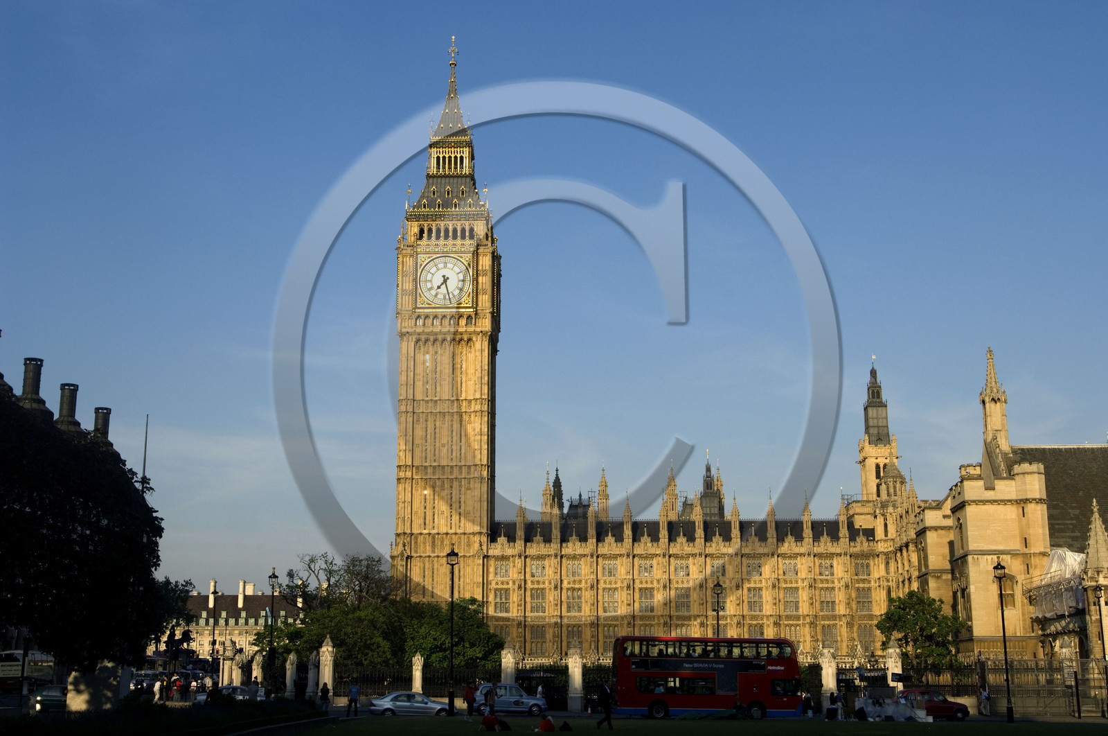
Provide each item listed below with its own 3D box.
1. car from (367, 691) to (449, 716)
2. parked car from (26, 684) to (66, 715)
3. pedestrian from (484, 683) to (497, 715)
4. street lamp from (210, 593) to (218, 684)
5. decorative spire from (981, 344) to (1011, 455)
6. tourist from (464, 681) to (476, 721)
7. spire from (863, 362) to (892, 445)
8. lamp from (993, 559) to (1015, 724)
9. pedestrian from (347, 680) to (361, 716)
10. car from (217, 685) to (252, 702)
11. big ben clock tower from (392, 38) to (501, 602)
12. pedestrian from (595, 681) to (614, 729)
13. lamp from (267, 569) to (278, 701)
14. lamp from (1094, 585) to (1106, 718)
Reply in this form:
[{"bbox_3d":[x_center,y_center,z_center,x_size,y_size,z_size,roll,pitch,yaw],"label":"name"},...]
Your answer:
[{"bbox_3d":[-7.140,17.270,65.934,4.530,1.430,1.750,-1,-12,2],"label":"car"},{"bbox_3d":[-24.850,17.148,66.754,4.200,1.470,1.700,9,-16,-34],"label":"parked car"},{"bbox_3d":[-2.651,14.146,54.536,0.550,1.730,0.520,1,-12,-5],"label":"pedestrian"},{"bbox_3d":[-28.879,22.814,109.676,0.580,8.090,0.580,-1,-12,2],"label":"street lamp"},{"bbox_3d":[46.652,3.408,137.105,2.700,11.800,2.700,-1,-13,4],"label":"decorative spire"},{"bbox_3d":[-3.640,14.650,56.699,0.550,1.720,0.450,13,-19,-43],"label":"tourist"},{"bbox_3d":[52.313,5.715,208.609,3.800,13.870,3.800,-1,-12,2],"label":"spire"},{"bbox_3d":[21.890,13.250,62.603,0.580,8.090,0.580,-1,-12,2],"label":"lamp"},{"bbox_3d":[-9.937,16.439,64.202,0.600,1.740,0.380,-1,-13,5],"label":"pedestrian"},{"bbox_3d":[-18.280,18.771,73.187,4.450,1.430,1.750,2,-13,-12],"label":"car"},{"bbox_3d":[-15.426,-3.684,187.476,13.400,96.300,13.400,-1,-12,2],"label":"big ben clock tower"},{"bbox_3d":[1.880,12.383,47.402,0.750,1.740,0.550,-3,-14,10],"label":"pedestrian"},{"bbox_3d":[-17.425,16.452,79.840,0.580,8.140,0.580,-1,-12,2],"label":"lamp"},{"bbox_3d":[34.720,17.894,81.439,0.650,8.100,0.650,0,-13,0],"label":"lamp"}]

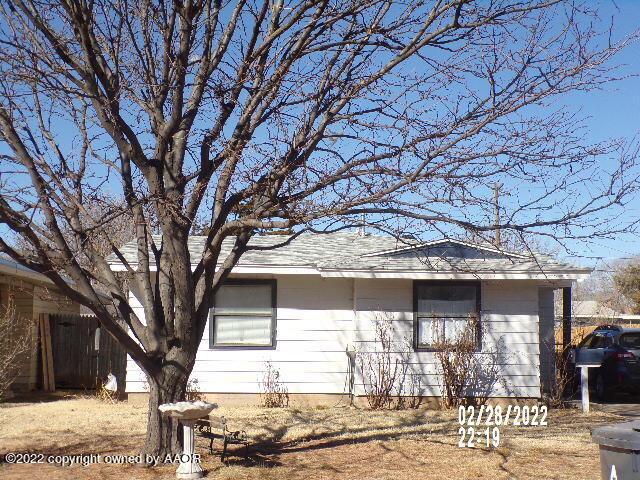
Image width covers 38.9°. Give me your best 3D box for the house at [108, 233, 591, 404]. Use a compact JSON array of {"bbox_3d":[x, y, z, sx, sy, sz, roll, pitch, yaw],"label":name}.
[{"bbox_3d":[0.414,1.738,21.247,9.350,3.800,8.200,1,-6,-1],"label":"house"}]

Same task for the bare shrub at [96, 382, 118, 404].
[{"bbox_3d":[-4.216,3.059,17.996,0.450,0.460,0.430,1,-6,-1],"label":"bare shrub"}]

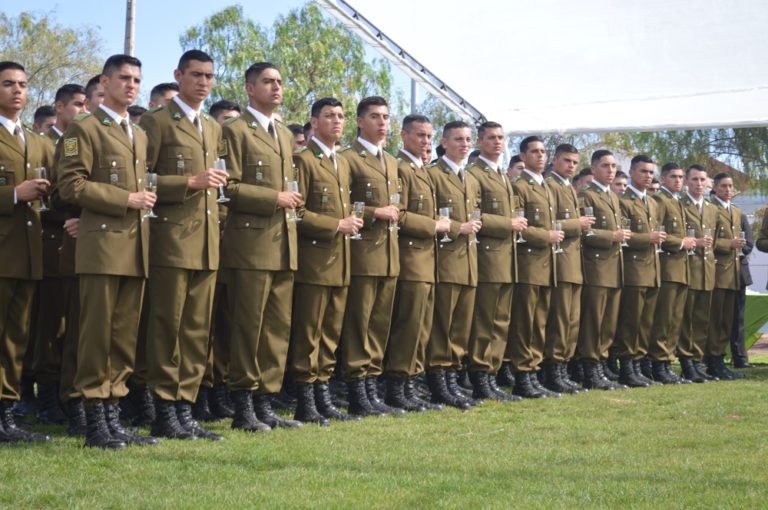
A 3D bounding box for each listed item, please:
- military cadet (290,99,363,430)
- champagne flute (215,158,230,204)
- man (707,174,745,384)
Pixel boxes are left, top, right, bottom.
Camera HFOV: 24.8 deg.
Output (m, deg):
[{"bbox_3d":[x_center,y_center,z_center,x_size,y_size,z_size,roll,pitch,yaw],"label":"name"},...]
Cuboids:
[{"bbox_3d":[-0.312,0.026,9.404,0.420,1.750,0.520,1,0,33],"label":"military cadet"},{"bbox_3d":[-0.742,-0.340,8.000,0.060,0.200,0.060,-4,-1,0],"label":"champagne flute"},{"bbox_3d":[2.941,0.174,15.000,0.380,1.764,0.500,-1,-2,44],"label":"man"}]

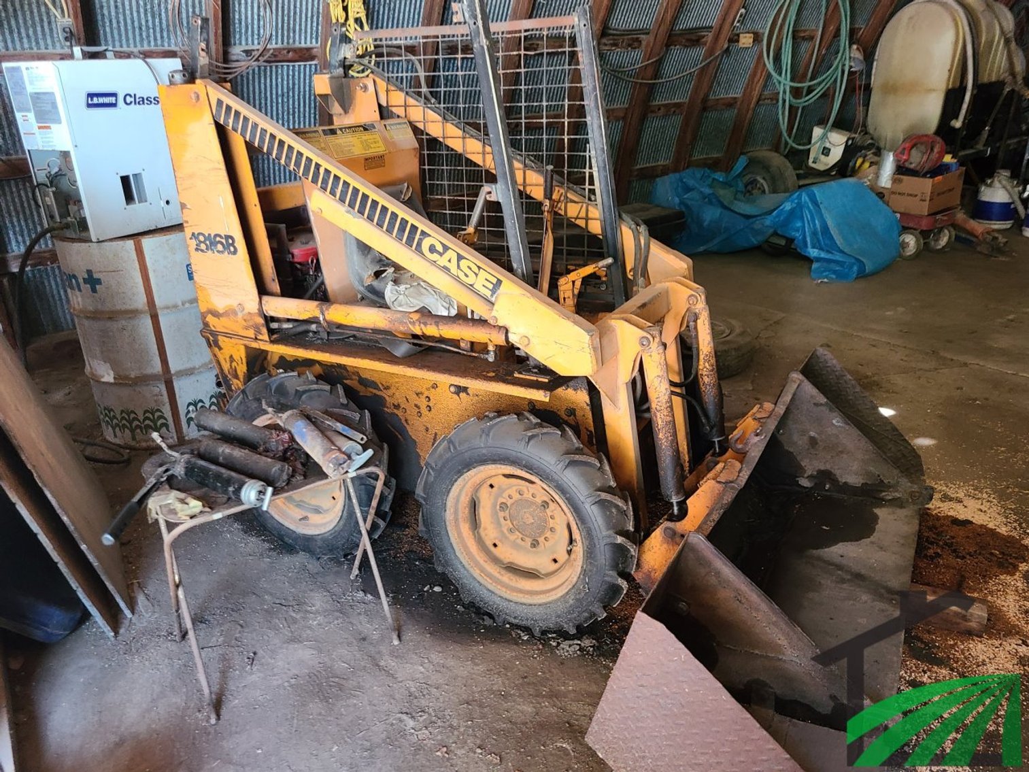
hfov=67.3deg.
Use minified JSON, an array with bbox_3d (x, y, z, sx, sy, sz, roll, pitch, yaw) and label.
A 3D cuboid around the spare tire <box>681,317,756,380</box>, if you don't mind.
[{"bbox_3d":[0.940,-0.209,4.011,0.600,0.187,0.600,-3,22,0],"label":"spare tire"}]

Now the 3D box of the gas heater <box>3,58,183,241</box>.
[{"bbox_3d":[-1.682,-1.003,3.253,0.340,0.667,0.555,10,25,29],"label":"gas heater"}]

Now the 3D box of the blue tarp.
[{"bbox_3d":[1.999,-1.346,6.086,1.820,0.680,1.300,8,24,26],"label":"blue tarp"}]

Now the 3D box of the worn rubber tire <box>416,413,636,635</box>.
[{"bbox_3d":[0.021,0.371,2.083,0.605,0.605,0.150,9,25,28],"label":"worn rubber tire"}]

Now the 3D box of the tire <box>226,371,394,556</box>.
[{"bbox_3d":[-0.659,0.257,2.452,0.605,0.605,0.150,9,24,27],"label":"tire"}]

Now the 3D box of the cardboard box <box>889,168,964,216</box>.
[{"bbox_3d":[3.151,-1.493,5.895,0.490,0.265,0.285,-17,26,-32],"label":"cardboard box"}]

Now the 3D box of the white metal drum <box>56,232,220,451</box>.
[{"bbox_3d":[-1.627,-0.261,3.489,0.595,0.890,0.595,-13,24,-24],"label":"white metal drum"}]

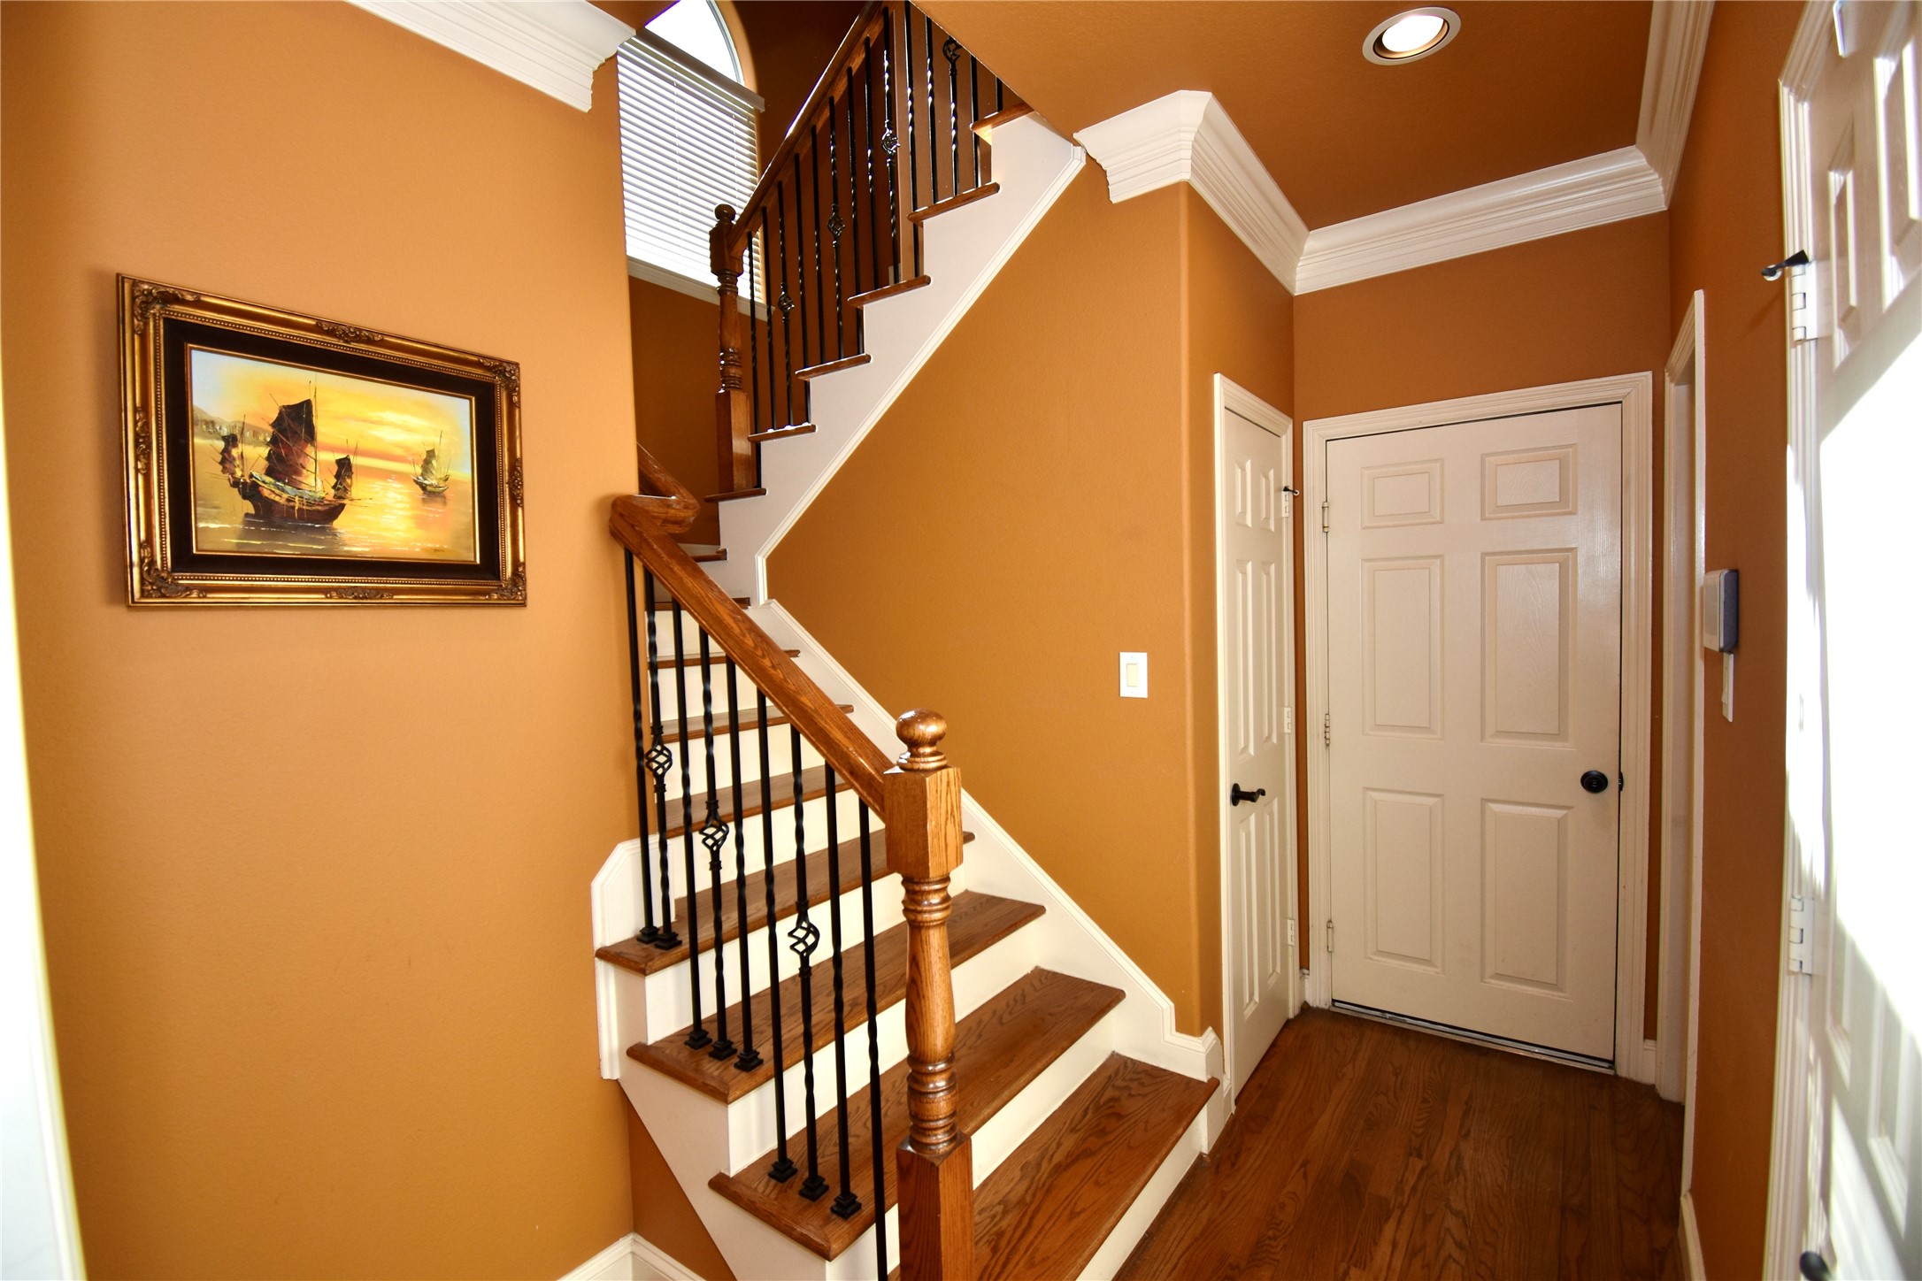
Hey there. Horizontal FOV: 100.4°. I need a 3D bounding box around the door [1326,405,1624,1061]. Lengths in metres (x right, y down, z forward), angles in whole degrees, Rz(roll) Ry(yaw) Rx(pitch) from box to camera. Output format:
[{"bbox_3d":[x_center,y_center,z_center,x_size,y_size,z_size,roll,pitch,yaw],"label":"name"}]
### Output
[{"bbox_3d":[1.679,0.306,2.686,0.810,2.035,0.045,0,3,37],"label":"door"}]

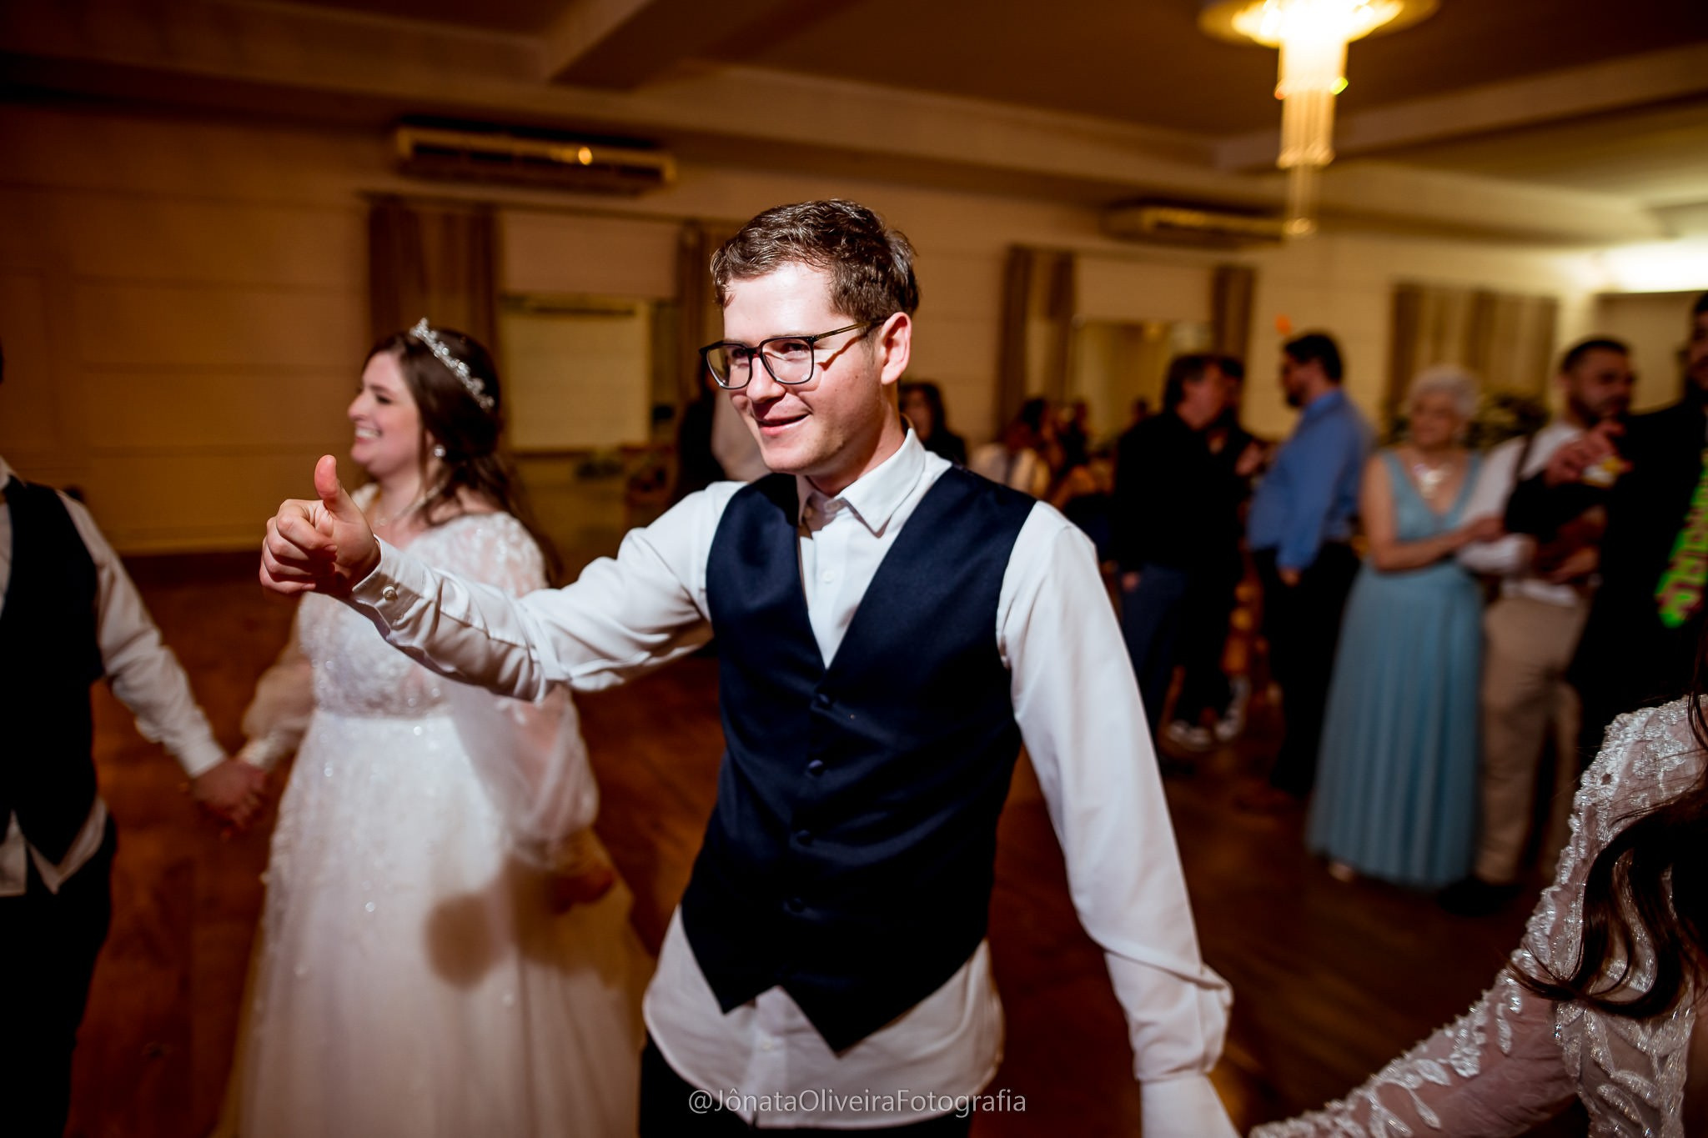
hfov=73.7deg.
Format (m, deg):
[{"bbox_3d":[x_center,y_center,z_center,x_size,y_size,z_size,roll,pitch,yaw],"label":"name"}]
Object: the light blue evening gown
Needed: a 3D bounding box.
[{"bbox_3d":[1.685,0.285,3.570,0.510,1.350,0.440,5,11,17],"label":"light blue evening gown"}]

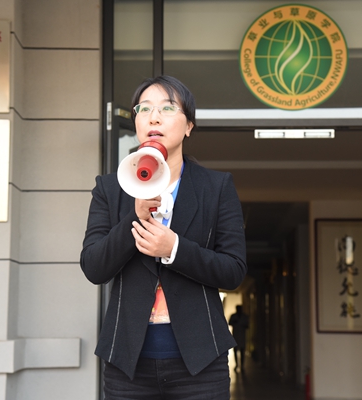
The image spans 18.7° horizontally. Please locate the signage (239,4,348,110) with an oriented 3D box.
[{"bbox_3d":[0.702,-0.881,6.800,0.665,0.665,0.030,0,-7,1],"label":"signage"}]

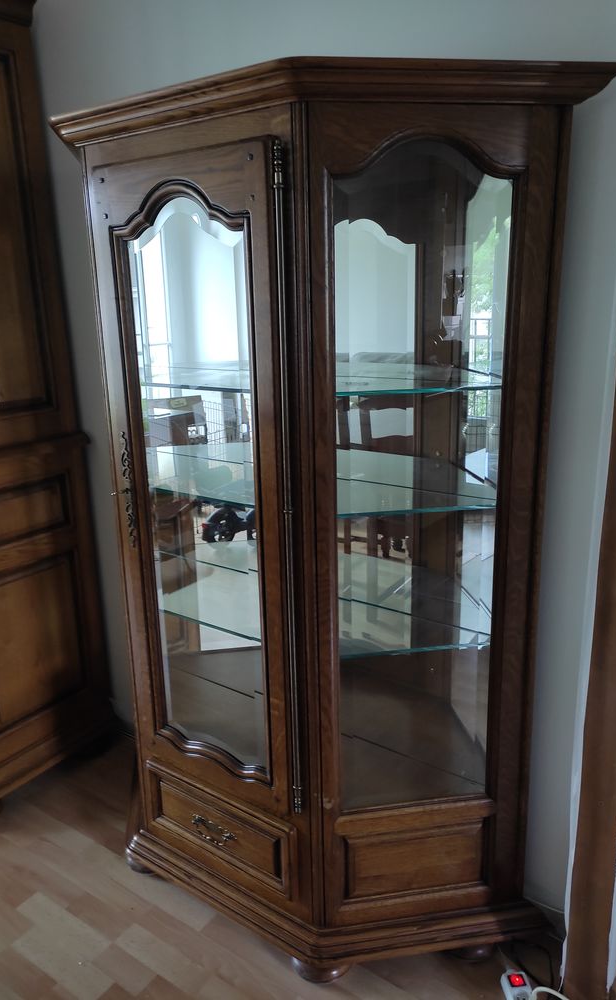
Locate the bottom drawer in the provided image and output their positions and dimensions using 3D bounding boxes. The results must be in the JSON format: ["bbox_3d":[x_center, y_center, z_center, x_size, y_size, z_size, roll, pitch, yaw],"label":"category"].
[{"bbox_3d":[-0.131,0.729,1.829,0.458,0.171,0.270,10,19,36],"label":"bottom drawer"}]

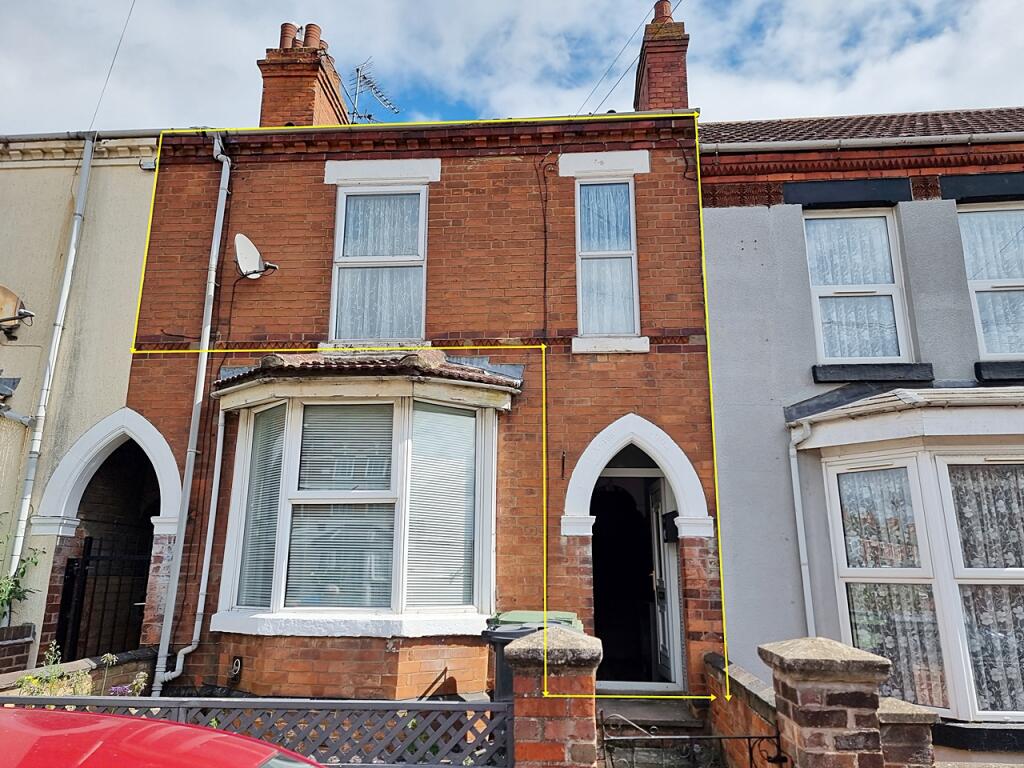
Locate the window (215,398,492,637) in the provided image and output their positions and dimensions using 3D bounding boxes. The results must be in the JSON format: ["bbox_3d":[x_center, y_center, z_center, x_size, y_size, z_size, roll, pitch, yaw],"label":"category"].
[{"bbox_3d":[-1.381,1.107,6.041,2.511,1.905,0.677,-1,-14,3],"label":"window"}]

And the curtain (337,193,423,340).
[{"bbox_3d":[-1.325,-1.212,7.151,0.877,1.613,0.060,-1,-14,3],"label":"curtain"}]

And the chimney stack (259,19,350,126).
[{"bbox_3d":[-3.373,-4.580,11.771,1.008,2.333,1.830,-1,-14,3],"label":"chimney stack"}]

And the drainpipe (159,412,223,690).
[{"bbox_3d":[-2.842,1.421,6.313,0.356,2.459,0.100,-1,-14,3],"label":"drainpipe"}]

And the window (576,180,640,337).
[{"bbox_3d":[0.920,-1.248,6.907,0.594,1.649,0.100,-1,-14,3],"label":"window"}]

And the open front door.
[{"bbox_3d":[1.402,1.789,6.636,0.060,1.773,0.680,-1,-14,3],"label":"open front door"}]

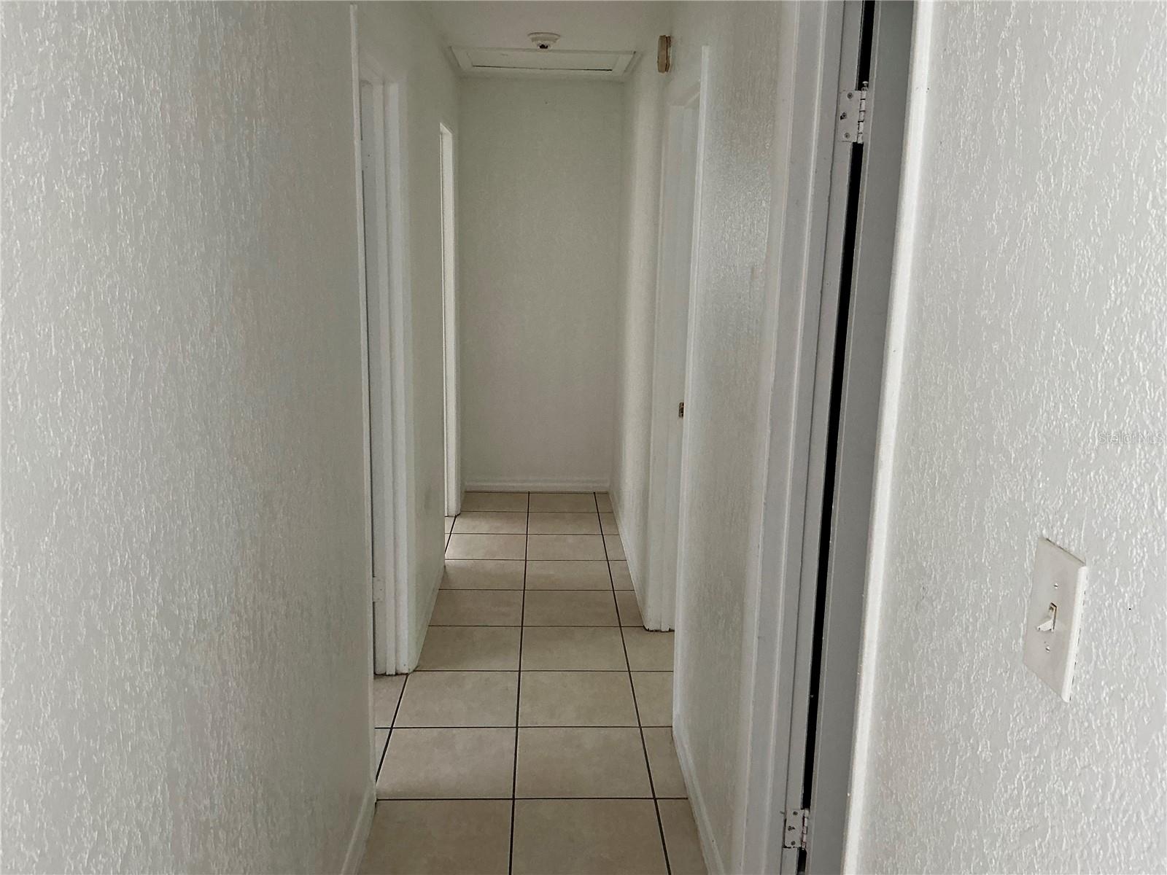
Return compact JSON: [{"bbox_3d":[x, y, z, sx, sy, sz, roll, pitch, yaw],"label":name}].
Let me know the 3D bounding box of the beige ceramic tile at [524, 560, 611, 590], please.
[{"bbox_3d":[-0.072,0.659,4.499,0.400,0.010,0.400,1,12,-3],"label":"beige ceramic tile"}]

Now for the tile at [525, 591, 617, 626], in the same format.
[{"bbox_3d":[-0.056,0.742,4.087,0.401,0.011,0.401,1,12,-3],"label":"tile"}]

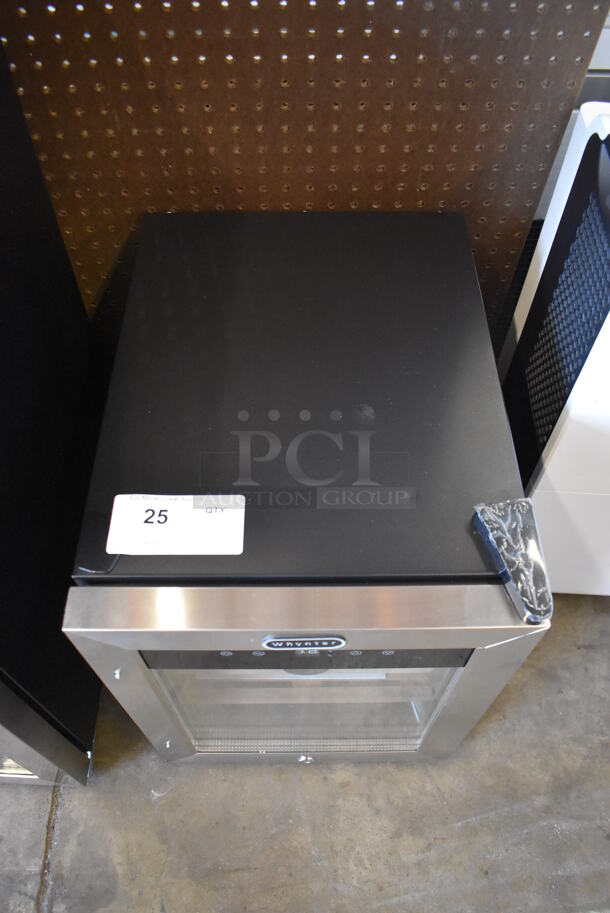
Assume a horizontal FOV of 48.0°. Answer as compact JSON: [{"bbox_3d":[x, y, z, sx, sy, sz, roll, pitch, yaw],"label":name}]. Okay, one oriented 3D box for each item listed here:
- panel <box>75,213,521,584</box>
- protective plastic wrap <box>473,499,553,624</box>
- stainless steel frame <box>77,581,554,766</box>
[{"bbox_3d":[0.000,-0.084,0.632,0.345,0.020,0.433,0,55,0],"label":"panel"},{"bbox_3d":[0.147,0.075,0.488,0.043,0.019,0.096,0,55,0],"label":"protective plastic wrap"},{"bbox_3d":[0.002,0.232,0.659,0.339,0.436,0.034,0,55,0],"label":"stainless steel frame"}]

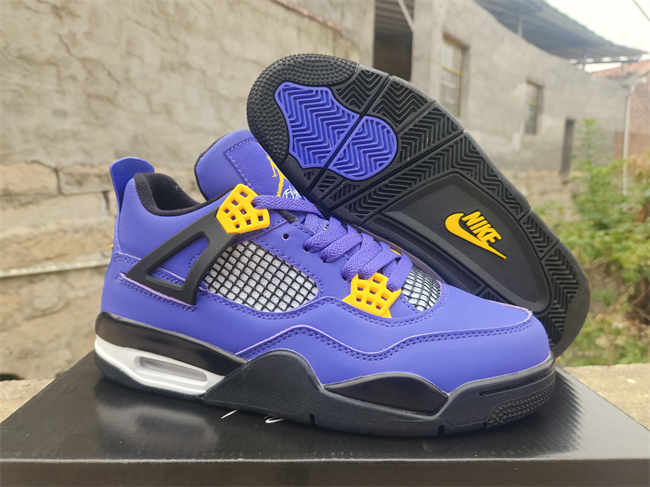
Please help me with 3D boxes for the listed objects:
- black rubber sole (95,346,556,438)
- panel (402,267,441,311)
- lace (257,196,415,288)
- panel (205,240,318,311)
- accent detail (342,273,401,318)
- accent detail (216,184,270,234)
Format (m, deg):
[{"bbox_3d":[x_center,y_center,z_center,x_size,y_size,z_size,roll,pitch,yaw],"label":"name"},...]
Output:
[{"bbox_3d":[-0.010,0.068,0.282,0.300,0.041,0.112,2,7,12],"label":"black rubber sole"},{"bbox_3d":[0.054,0.025,0.241,0.024,0.035,0.010,2,-33,12],"label":"panel"},{"bbox_3d":[0.006,-0.002,0.270,0.100,0.026,0.062,26,12,8],"label":"lace"},{"bbox_3d":[-0.038,0.019,0.244,0.071,0.041,0.012,2,-8,12],"label":"panel"},{"bbox_3d":[0.026,0.027,0.240,0.034,0.030,0.009,2,-35,12],"label":"accent detail"},{"bbox_3d":[-0.046,-0.019,0.250,0.036,0.031,0.010,2,-13,12],"label":"accent detail"}]

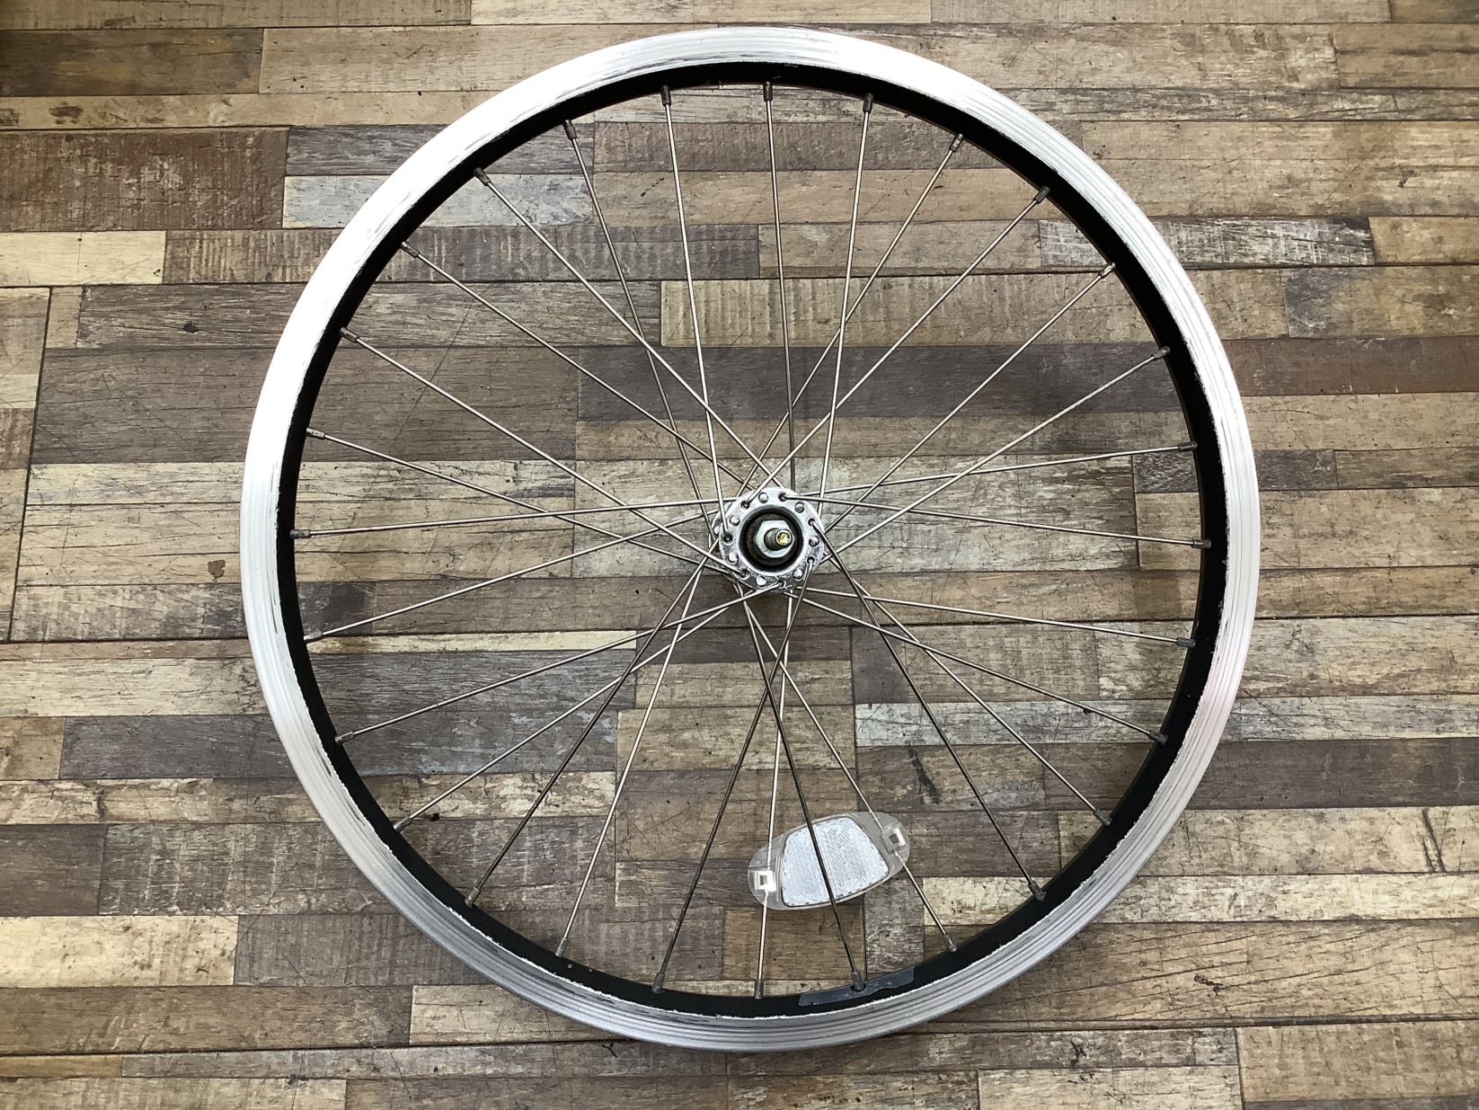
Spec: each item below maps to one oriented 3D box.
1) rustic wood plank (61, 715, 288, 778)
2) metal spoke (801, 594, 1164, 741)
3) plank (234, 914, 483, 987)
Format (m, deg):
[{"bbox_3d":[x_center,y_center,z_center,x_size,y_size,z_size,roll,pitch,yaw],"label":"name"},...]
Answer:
[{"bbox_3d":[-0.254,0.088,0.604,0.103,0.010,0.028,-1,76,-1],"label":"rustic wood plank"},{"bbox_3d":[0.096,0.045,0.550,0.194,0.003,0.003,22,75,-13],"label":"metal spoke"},{"bbox_3d":[-0.168,0.178,0.599,0.115,0.012,0.030,-1,76,-1],"label":"plank"}]

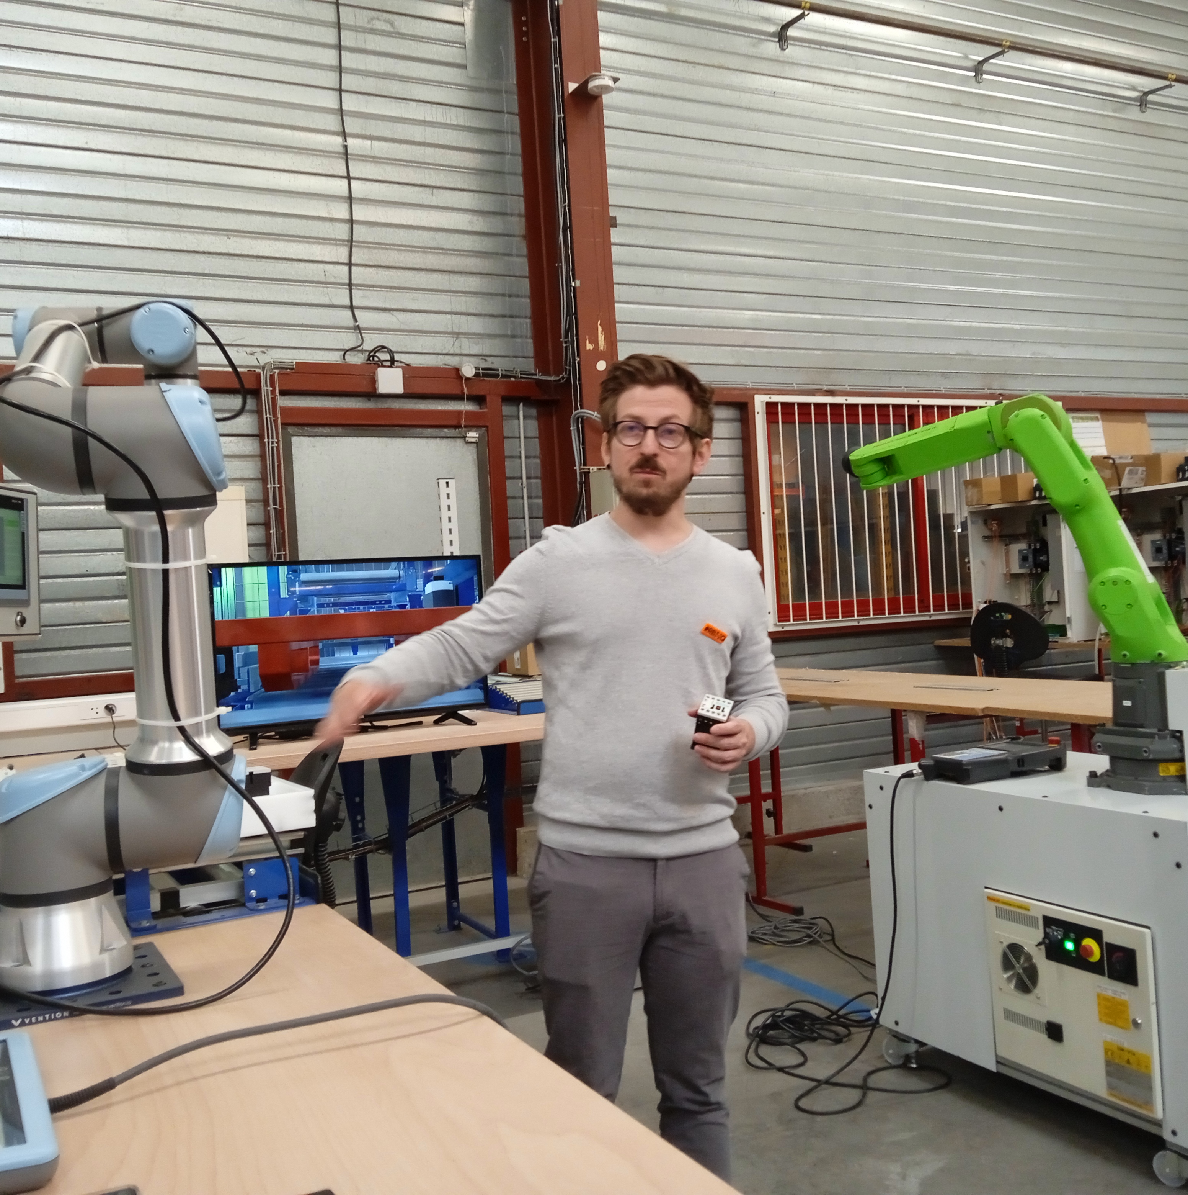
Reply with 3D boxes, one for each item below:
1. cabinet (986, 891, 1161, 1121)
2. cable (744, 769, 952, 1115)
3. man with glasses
[{"bbox_3d":[1.181,0.892,2.958,0.280,0.400,0.470,-3,0,-28],"label":"cabinet"},{"bbox_3d":[0.653,0.871,3.570,0.500,0.810,0.780,-3,0,0],"label":"cable"},{"bbox_3d":[0.006,0.461,1.930,0.660,1.700,0.620,-3,0,-5],"label":"man with glasses"}]

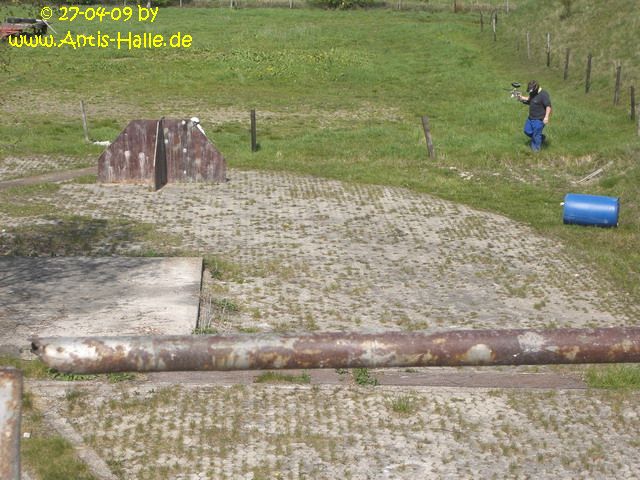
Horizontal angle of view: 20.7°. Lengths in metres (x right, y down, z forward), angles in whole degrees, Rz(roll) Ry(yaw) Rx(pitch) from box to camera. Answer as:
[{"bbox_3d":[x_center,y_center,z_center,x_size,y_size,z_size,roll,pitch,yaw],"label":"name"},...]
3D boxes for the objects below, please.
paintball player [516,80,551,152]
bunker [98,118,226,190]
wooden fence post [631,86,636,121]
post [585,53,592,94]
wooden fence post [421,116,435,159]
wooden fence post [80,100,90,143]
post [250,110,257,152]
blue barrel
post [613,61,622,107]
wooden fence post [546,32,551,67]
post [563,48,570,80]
[{"bbox_3d":[5.056,-2.935,41.500,0.750,1.710,0.750,8,12,37],"label":"paintball player"},{"bbox_3d":[-2.959,-1.653,33.000,2.380,1.240,2.200,1,10,0],"label":"bunker"},{"bbox_3d":[7.930,-3.446,44.500,0.100,0.918,0.100,-1,10,0],"label":"wooden fence post"},{"bbox_3d":[7.957,-4.907,52.000,0.110,1.242,0.110,3,10,0],"label":"post"},{"bbox_3d":[2.421,-2.265,39.000,0.120,0.989,0.120,-10,10,0],"label":"wooden fence post"},{"bbox_3d":[-5.363,-2.699,40.000,0.090,0.967,0.090,-6,10,0],"label":"wooden fence post"},{"bbox_3d":[-1.482,-2.433,39.300,0.100,1.008,0.100,-1,10,0],"label":"post"},{"bbox_3d":[4.715,-0.500,30.500,0.930,0.570,0.570,4,0,13],"label":"blue barrel"},{"bbox_3d":[8.121,-4.209,48.000,0.120,1.160,0.120,3,10,0],"label":"post"},{"bbox_3d":[8.145,-6.761,62.500,0.100,1.253,0.100,0,10,0],"label":"wooden fence post"},{"bbox_3d":[7.950,-5.638,56.500,0.110,1.083,0.110,4,10,0],"label":"post"}]

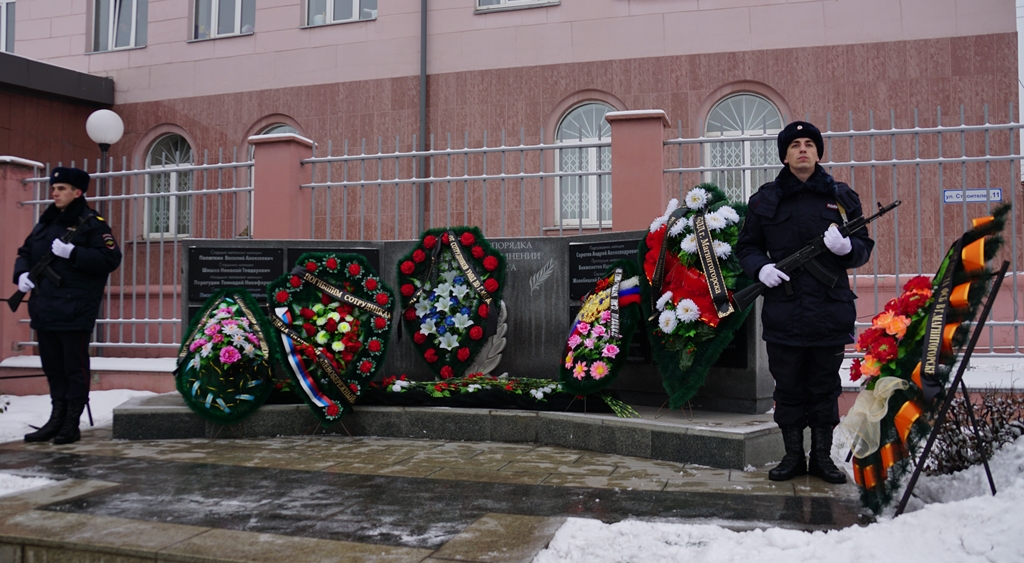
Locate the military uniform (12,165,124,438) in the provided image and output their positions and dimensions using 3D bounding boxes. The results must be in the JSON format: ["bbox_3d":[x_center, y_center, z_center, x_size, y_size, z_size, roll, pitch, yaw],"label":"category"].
[{"bbox_3d":[-3.014,0.149,5.780,0.660,1.850,0.480,-1,-3,20],"label":"military uniform"}]

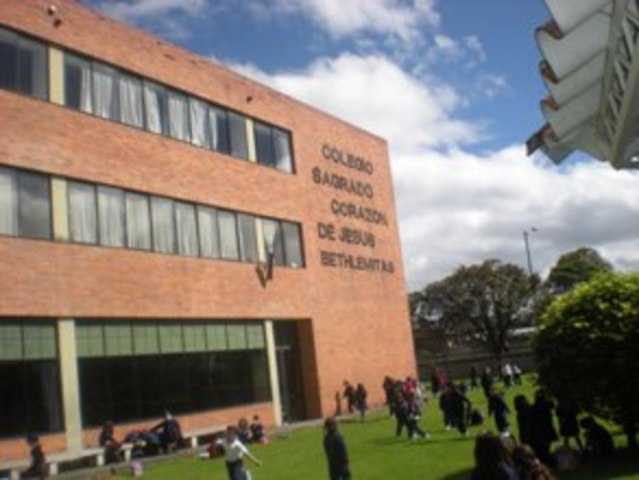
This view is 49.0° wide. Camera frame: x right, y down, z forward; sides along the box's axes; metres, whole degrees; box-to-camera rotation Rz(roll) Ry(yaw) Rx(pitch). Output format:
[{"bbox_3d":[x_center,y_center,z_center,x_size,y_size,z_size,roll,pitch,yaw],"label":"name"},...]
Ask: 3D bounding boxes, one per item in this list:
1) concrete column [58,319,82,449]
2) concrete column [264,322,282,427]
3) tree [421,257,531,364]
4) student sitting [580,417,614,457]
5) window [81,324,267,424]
[{"bbox_3d":[-6.559,3.966,18.177,0.440,3.755,0.470,-13,-13,33],"label":"concrete column"},{"bbox_3d":[-1.779,4.762,25.023,0.440,3.755,0.450,-13,-13,33],"label":"concrete column"},{"bbox_3d":[12.381,5.994,55.000,8.600,8.900,8.600,-13,-13,33],"label":"tree"},{"bbox_3d":[4.872,3.443,12.300,0.560,0.660,0.450,-4,-11,-9],"label":"student sitting"},{"bbox_3d":[-4.057,3.915,21.727,0.140,2.837,7.936,-13,-13,33],"label":"window"}]

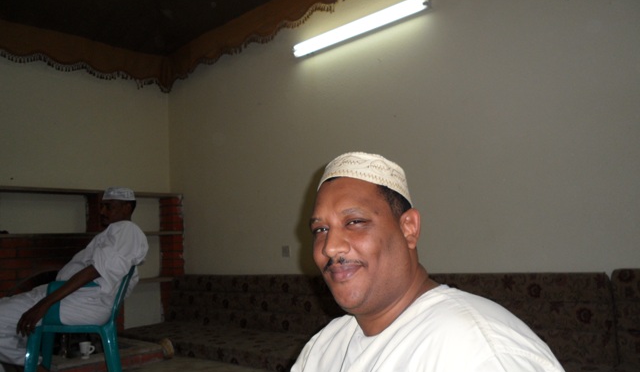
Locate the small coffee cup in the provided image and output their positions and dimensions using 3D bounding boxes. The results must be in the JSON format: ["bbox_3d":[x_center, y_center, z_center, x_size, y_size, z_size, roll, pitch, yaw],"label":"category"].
[{"bbox_3d":[-1.663,1.175,3.565,0.109,0.107,0.081,0,-8,-25],"label":"small coffee cup"}]

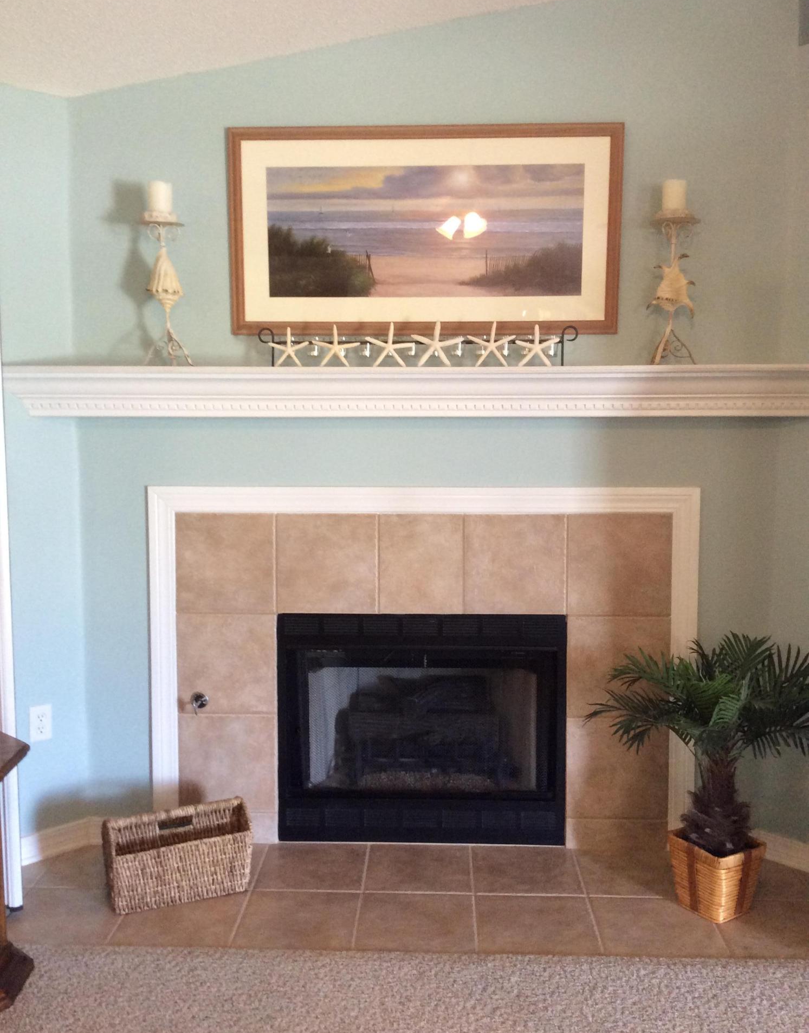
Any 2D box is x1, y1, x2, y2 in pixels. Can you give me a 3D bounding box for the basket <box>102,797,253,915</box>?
[{"bbox_3d":[-0.675,1.014,3.001,0.418,0.245,0.136,-2,5,-24],"label":"basket"}]

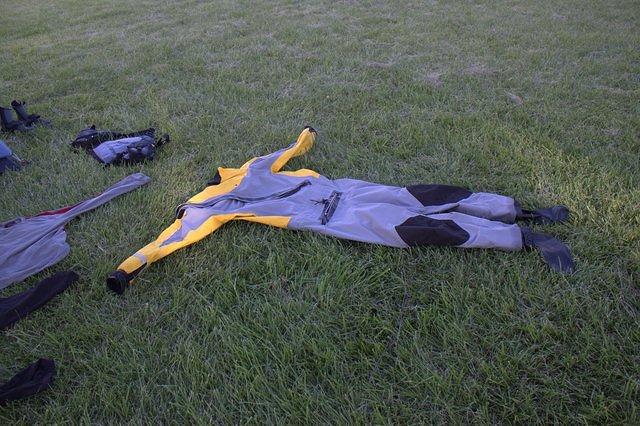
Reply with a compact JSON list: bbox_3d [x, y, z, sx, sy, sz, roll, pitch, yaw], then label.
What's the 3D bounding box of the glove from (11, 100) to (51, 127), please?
[{"bbox_3d":[-1.905,-0.655,3.391,0.250,0.170,0.100,6,30,10],"label":"glove"}]

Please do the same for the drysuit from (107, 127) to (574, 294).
[{"bbox_3d":[0.227,-0.104,2.449,1.804,0.150,1.627,3,30,5],"label":"drysuit"}]

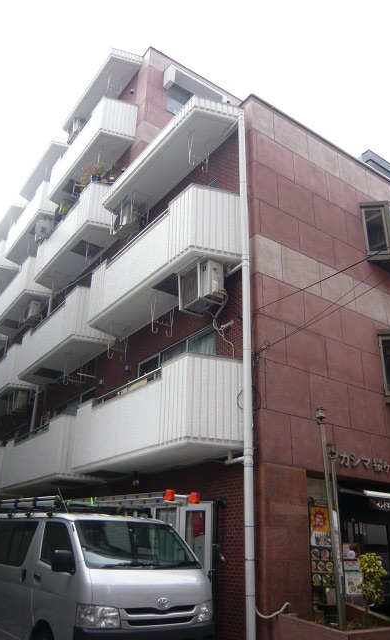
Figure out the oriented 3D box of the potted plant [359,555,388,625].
[{"bbox_3d":[1.816,2.739,5.282,0.290,0.680,0.280,-6,-26,16],"label":"potted plant"}]

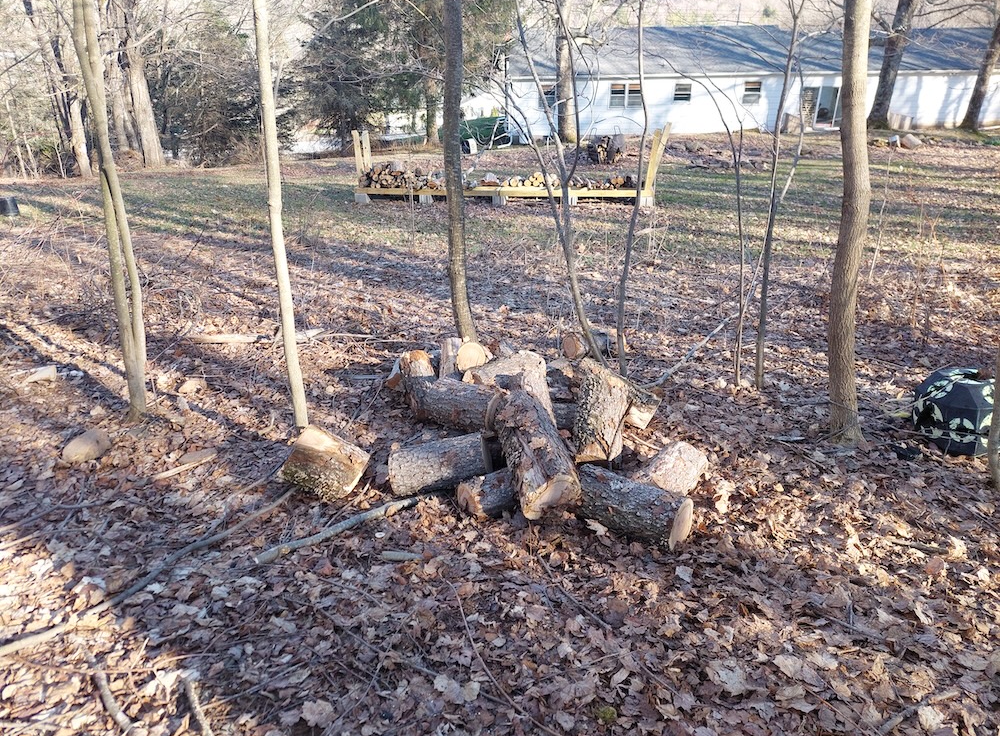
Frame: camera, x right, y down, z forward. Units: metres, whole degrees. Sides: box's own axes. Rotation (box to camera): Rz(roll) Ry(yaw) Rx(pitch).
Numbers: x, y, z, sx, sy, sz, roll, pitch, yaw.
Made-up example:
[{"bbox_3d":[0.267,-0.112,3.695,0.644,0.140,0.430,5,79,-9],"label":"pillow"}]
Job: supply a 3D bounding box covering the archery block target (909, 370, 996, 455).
[{"bbox_3d":[2.200,0.221,3.270,0.380,0.380,0.380,-3,23,-7],"label":"archery block target"}]

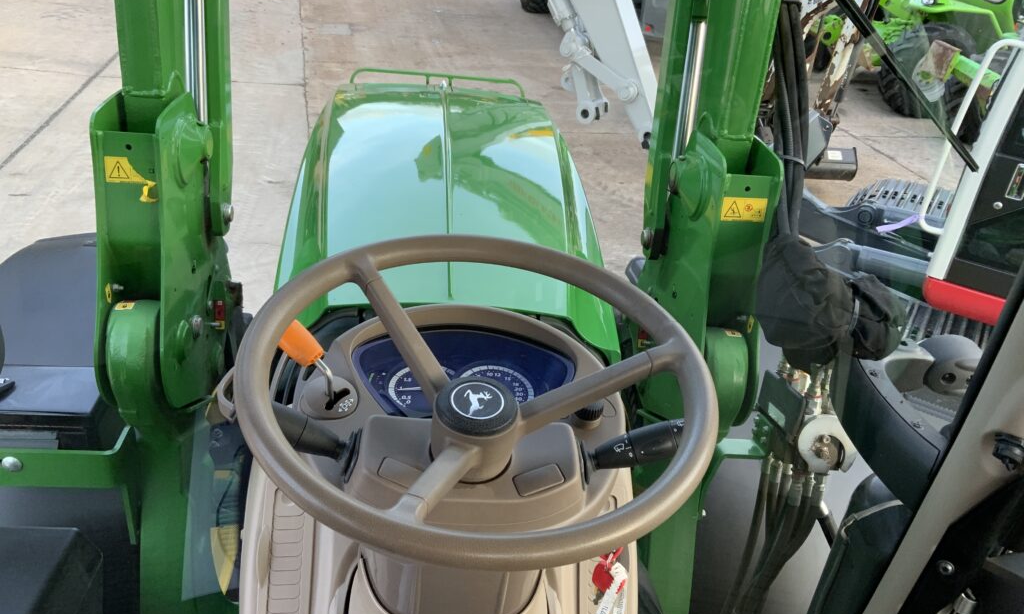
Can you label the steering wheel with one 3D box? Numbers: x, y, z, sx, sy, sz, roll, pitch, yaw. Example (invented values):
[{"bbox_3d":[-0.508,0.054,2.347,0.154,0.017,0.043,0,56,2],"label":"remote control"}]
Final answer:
[{"bbox_3d":[-0.030,0.087,0.765,0.410,0.112,0.410,10,36,2],"label":"steering wheel"}]

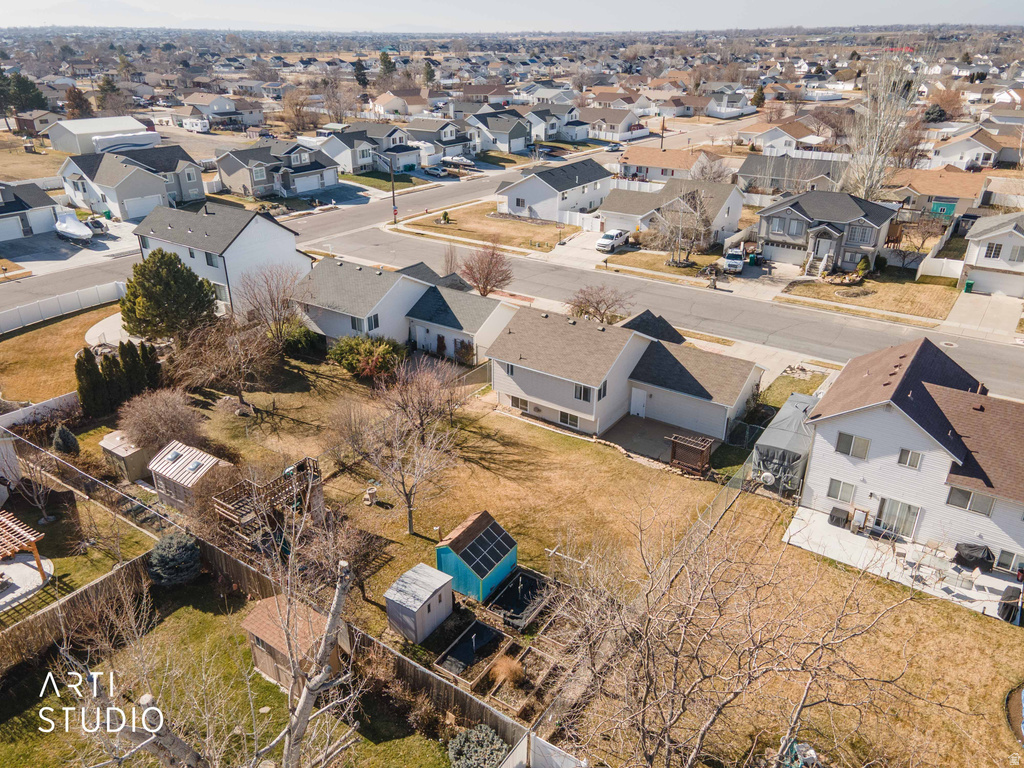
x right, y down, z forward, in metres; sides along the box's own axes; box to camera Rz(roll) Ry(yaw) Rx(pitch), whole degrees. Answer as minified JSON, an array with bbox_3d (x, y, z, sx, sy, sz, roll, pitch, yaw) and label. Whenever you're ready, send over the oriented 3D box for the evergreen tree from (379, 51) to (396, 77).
[{"bbox_3d":[-67.440,-171.297,383.059,9.000,15.000,9.000,0,26,0],"label":"evergreen tree"}]

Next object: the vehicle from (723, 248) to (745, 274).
[{"bbox_3d":[25.116,-13.862,79.533,2.070,1.970,5.610,10,28,19],"label":"vehicle"}]

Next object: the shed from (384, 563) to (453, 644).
[{"bbox_3d":[-4.120,9.616,31.361,1.950,2.000,2.450,17,30,31],"label":"shed"}]

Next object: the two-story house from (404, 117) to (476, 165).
[{"bbox_3d":[-14.573,-52.577,150.746,13.990,7.780,13.000,18,31,31],"label":"two-story house"}]

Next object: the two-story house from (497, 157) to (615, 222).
[{"bbox_3d":[5.830,-29.986,107.106,12.610,6.210,16.550,17,31,30],"label":"two-story house"}]

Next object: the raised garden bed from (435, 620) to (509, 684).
[{"bbox_3d":[-1.574,11.305,29.667,1.910,0.380,2.930,17,31,32],"label":"raised garden bed"}]

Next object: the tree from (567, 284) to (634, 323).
[{"bbox_3d":[8.219,-7.073,64.391,5.800,3.800,5.500,0,27,0],"label":"tree"}]

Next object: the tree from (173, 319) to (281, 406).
[{"bbox_3d":[-20.369,-1.398,50.782,7.300,5.800,6.900,0,27,0],"label":"tree"}]

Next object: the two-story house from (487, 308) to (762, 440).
[{"bbox_3d":[7.980,-1.335,49.174,15.900,6.200,12.300,17,31,32],"label":"two-story house"}]

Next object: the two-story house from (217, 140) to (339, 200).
[{"bbox_3d":[-40.428,-37.994,123.627,13.700,7.400,16.000,17,31,32],"label":"two-story house"}]

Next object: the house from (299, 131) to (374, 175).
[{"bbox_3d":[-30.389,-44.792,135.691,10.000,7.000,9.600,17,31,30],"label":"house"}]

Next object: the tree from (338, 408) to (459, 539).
[{"bbox_3d":[-5.933,4.784,36.871,5.800,7.300,5.600,0,27,0],"label":"tree"}]

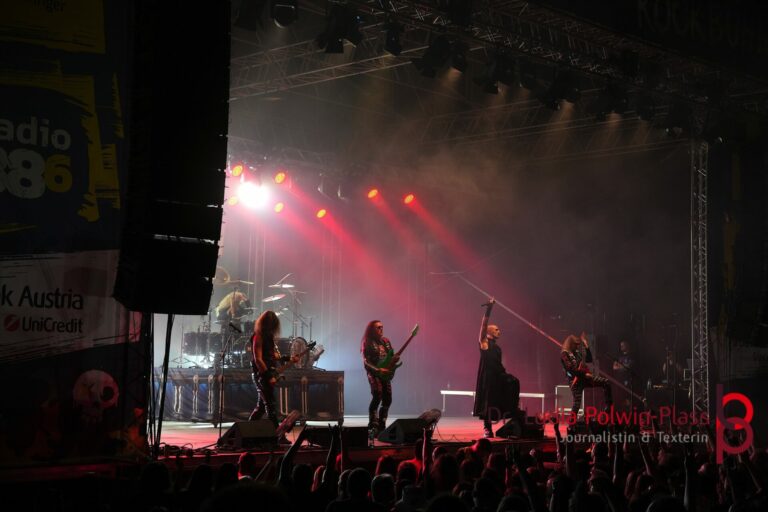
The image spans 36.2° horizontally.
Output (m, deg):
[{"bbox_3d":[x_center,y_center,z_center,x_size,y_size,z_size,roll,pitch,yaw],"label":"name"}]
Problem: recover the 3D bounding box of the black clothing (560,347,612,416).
[{"bbox_3d":[3.504,2.189,20.300,0.780,1.250,0.580,-1,-5,30],"label":"black clothing"}]

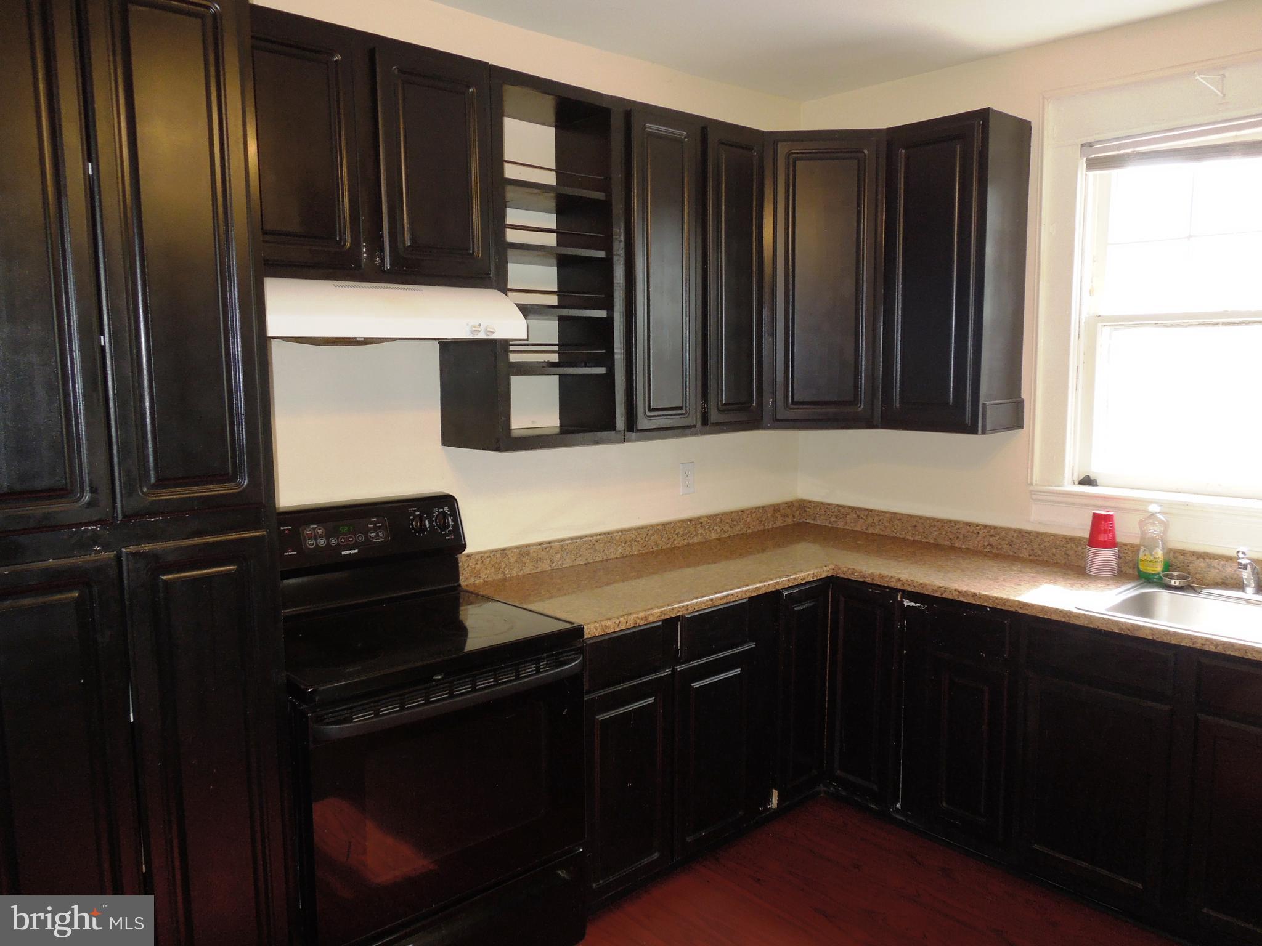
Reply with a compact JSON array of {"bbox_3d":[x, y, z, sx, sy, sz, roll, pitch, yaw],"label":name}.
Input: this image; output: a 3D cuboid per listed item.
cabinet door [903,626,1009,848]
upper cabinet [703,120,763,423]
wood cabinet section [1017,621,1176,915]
[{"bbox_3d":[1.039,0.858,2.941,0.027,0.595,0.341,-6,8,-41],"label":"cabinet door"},{"bbox_3d":[0.252,-0.685,3.316,0.312,1.037,0.342,-6,8,-41],"label":"upper cabinet"},{"bbox_3d":[1.531,0.791,2.767,0.618,0.775,0.425,-6,9,-41],"label":"wood cabinet section"}]

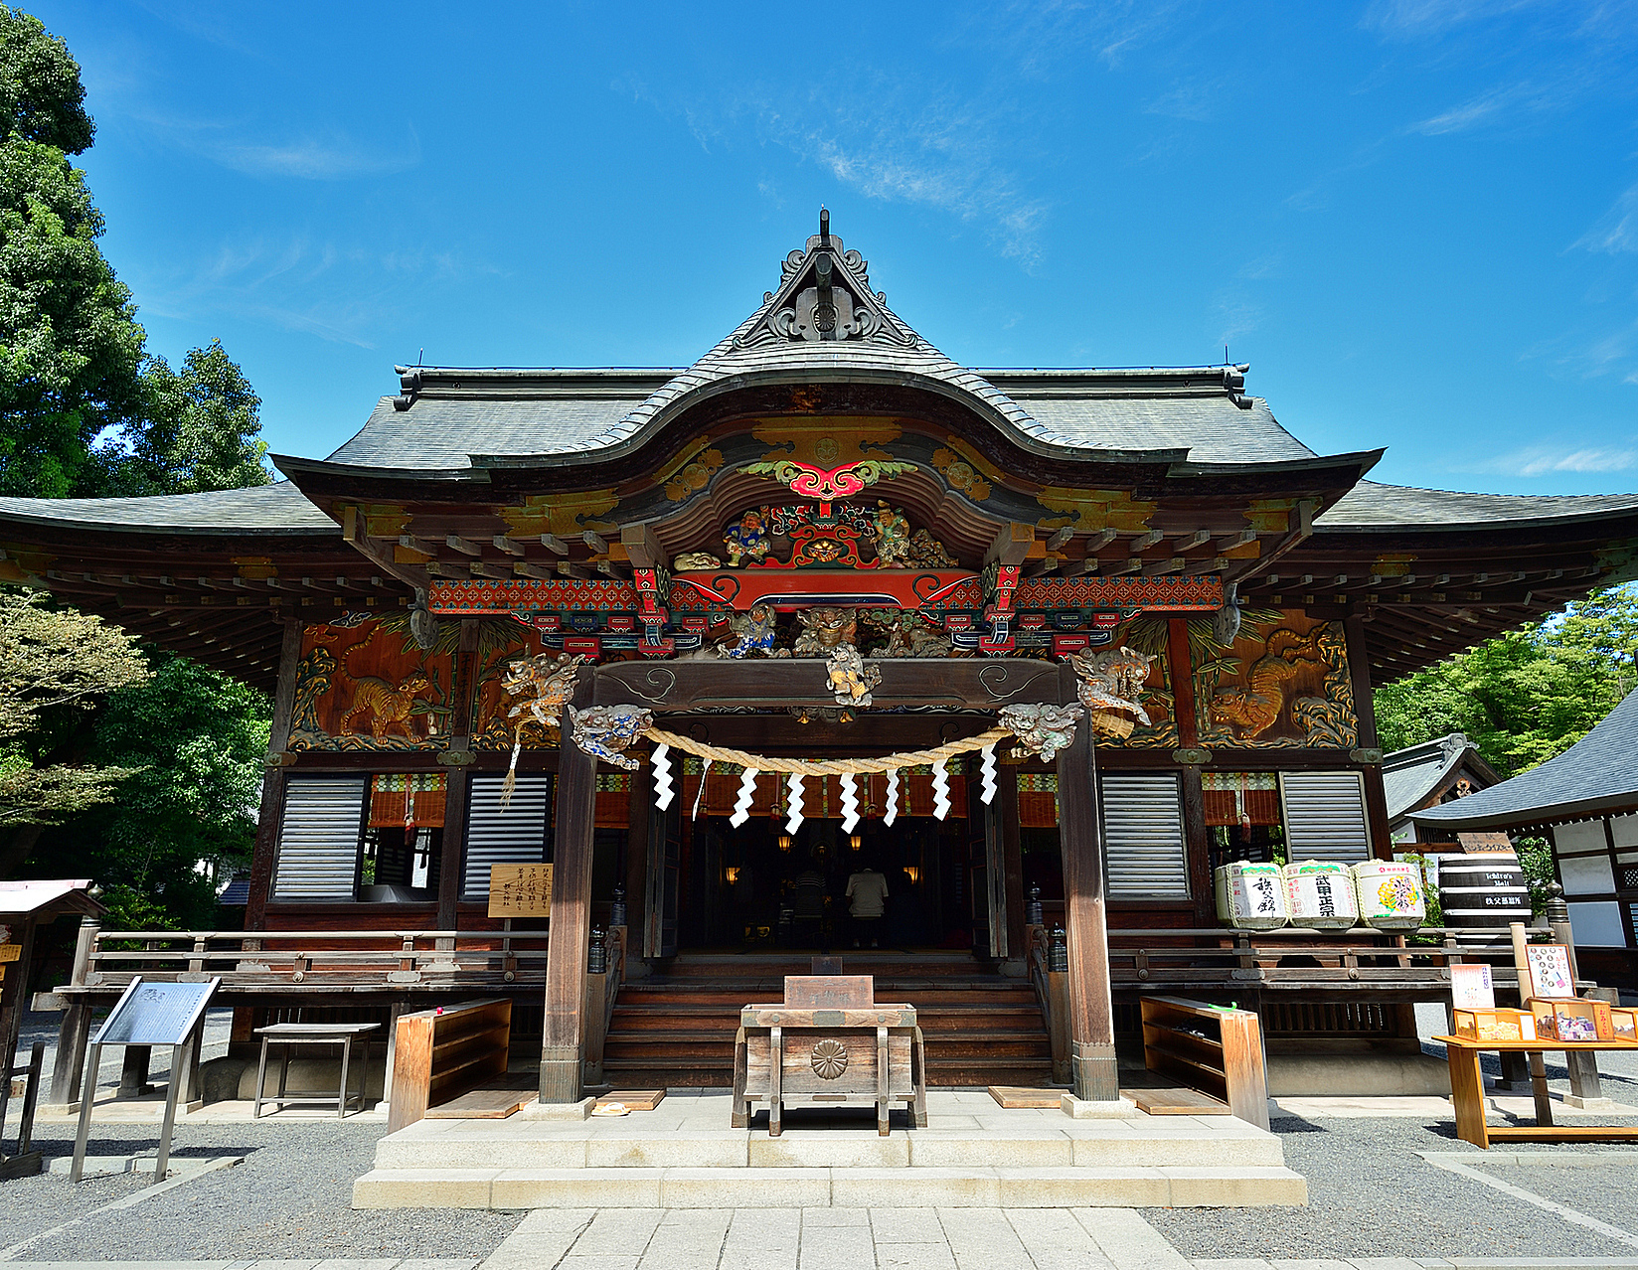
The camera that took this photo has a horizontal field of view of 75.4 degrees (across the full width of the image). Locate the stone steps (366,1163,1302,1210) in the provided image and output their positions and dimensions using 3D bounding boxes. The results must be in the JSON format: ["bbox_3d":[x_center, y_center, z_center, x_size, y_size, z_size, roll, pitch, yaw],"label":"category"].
[{"bbox_3d":[0.070,3.294,6.332,5.538,0.150,0.320,0,-14,0],"label":"stone steps"}]

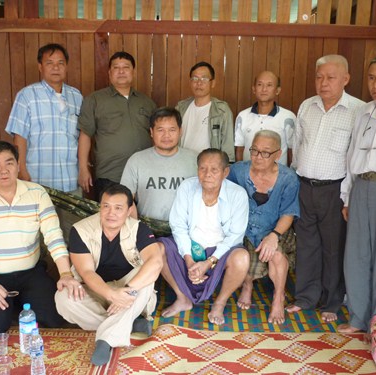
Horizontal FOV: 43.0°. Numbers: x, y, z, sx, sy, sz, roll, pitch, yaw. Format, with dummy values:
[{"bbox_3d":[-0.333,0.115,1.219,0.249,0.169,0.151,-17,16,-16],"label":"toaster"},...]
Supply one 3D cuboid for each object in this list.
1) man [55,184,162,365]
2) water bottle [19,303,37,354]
[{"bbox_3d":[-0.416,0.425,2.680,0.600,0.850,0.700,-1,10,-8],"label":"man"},{"bbox_3d":[-0.851,0.745,2.523,0.088,0.260,0.088,1,10,0],"label":"water bottle"}]

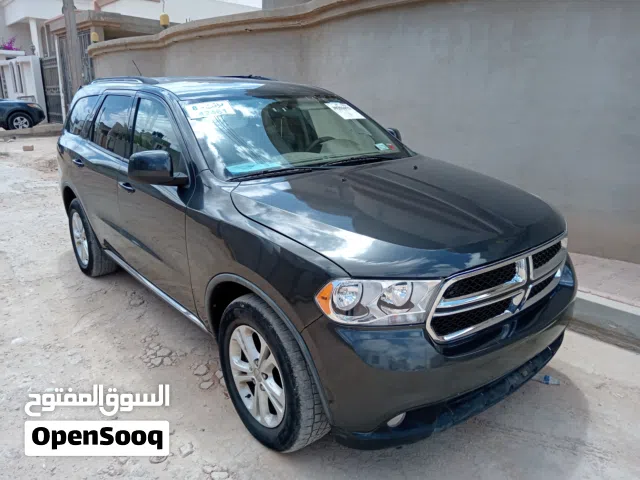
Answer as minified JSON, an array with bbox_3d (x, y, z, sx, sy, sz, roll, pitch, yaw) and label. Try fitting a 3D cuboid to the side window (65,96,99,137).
[{"bbox_3d":[-2.049,-1.058,4.261,0.100,0.340,0.720,8,7,-41],"label":"side window"}]

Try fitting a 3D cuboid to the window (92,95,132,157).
[{"bbox_3d":[-1.518,-0.866,3.720,0.060,0.410,0.800,9,7,-42],"label":"window"}]

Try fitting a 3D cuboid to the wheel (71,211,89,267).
[{"bbox_3d":[-2.198,-0.019,4.700,0.200,0.490,0.490,-13,21,-37],"label":"wheel"}]

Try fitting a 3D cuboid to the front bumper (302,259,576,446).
[{"bbox_3d":[0.792,0.474,2.423,1.860,0.580,0.500,-13,21,-37],"label":"front bumper"}]

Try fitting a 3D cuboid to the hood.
[{"bbox_3d":[0.494,-0.182,2.608,1.540,0.260,1.300,-13,26,-37],"label":"hood"}]

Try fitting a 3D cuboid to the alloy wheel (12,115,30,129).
[{"bbox_3d":[-10.052,-3.927,16.800,0.480,0.480,0.200,-12,20,-34],"label":"alloy wheel"}]

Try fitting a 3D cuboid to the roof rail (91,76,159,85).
[{"bbox_3d":[-1.623,-1.288,4.043,0.050,0.070,1.580,-14,22,-37],"label":"roof rail"}]

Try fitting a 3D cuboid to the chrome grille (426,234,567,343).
[{"bbox_3d":[0.888,0.199,2.286,1.060,0.310,0.150,-14,22,-37],"label":"chrome grille"}]

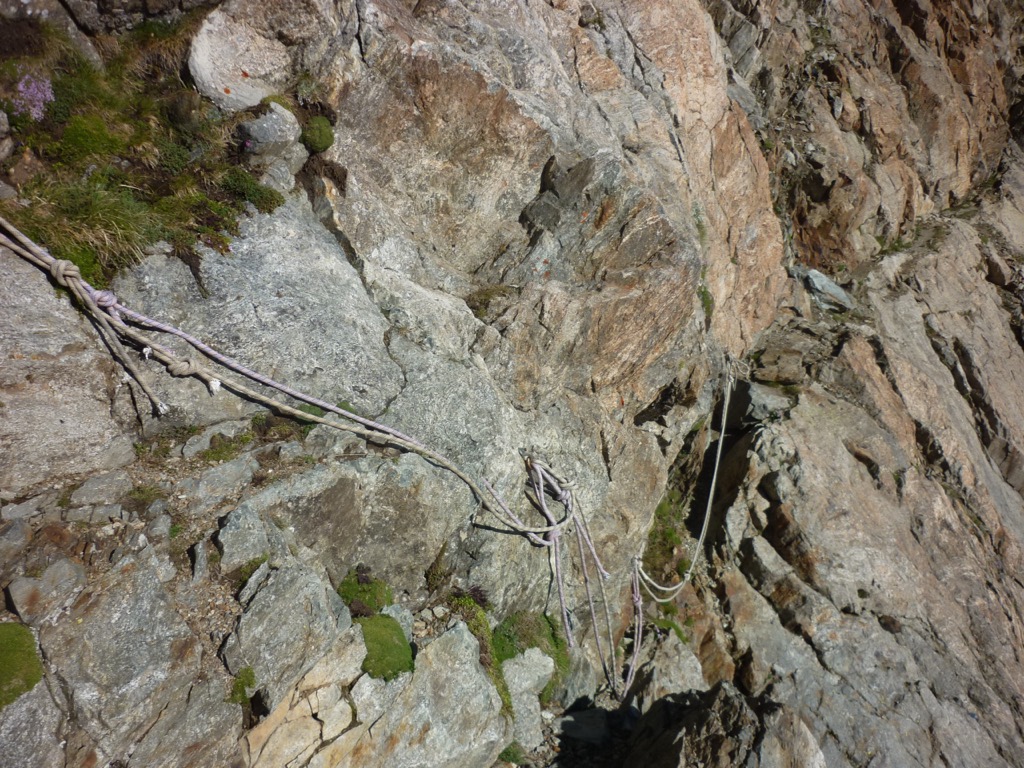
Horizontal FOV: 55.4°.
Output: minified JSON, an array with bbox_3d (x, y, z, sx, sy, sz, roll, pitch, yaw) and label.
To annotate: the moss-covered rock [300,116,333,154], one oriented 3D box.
[{"bbox_3d":[-0.471,-0.598,2.350,0.078,0.084,0.075,-1,29,6],"label":"moss-covered rock"}]

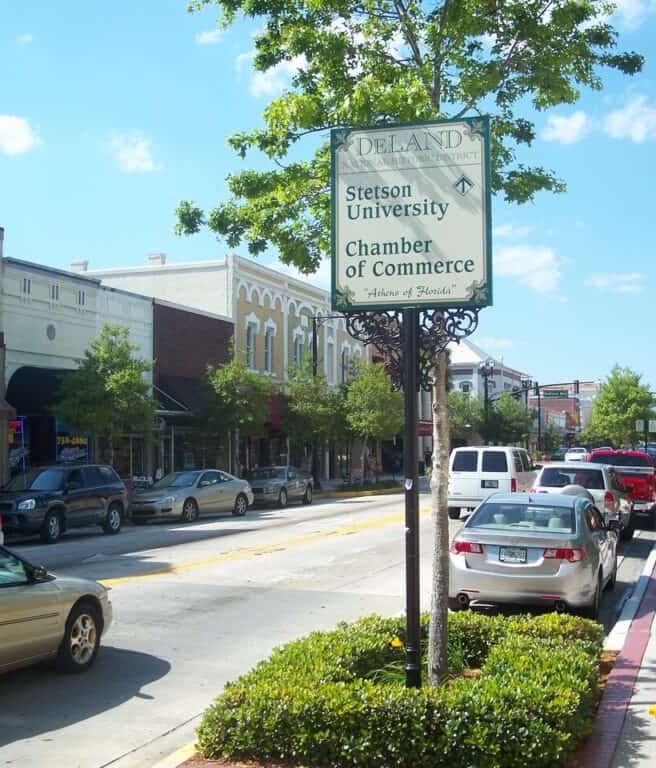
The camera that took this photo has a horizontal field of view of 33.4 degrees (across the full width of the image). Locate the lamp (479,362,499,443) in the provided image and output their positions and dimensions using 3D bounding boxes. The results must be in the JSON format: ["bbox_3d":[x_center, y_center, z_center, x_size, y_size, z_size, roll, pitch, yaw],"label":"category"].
[{"bbox_3d":[12.737,2.387,86.774,1.350,8.522,1.350,-1,-3,19],"label":"lamp"}]

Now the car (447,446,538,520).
[{"bbox_3d":[4.926,2.881,31.618,1.970,1.930,4.850,-1,-3,19],"label":"car"}]

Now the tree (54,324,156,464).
[{"bbox_3d":[-6.493,1.013,31.854,2.950,5.514,2.950,-1,-3,19],"label":"tree"}]

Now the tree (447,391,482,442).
[{"bbox_3d":[8.770,3.133,71.145,2.900,5.415,2.900,-1,-3,19],"label":"tree"}]

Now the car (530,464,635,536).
[{"bbox_3d":[5.653,2.570,24.169,1.810,1.700,4.550,-1,-3,19],"label":"car"}]

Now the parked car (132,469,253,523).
[{"bbox_3d":[-4.059,3.270,32.896,1.820,1.420,4.870,-2,-3,23],"label":"parked car"}]

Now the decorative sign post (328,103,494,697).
[{"bbox_3d":[0.635,0.210,7.986,1.218,4.282,0.140,-1,-3,19],"label":"decorative sign post"}]

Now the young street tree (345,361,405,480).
[{"bbox_3d":[2.070,1.850,50.457,2.800,5.852,2.800,0,-3,0],"label":"young street tree"}]

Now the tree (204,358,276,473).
[{"bbox_3d":[-3.188,1.654,39.338,2.700,5.127,2.700,0,-3,0],"label":"tree"}]

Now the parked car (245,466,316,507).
[{"bbox_3d":[-1.987,3.588,39.367,1.800,1.450,4.650,-2,-3,19],"label":"parked car"}]

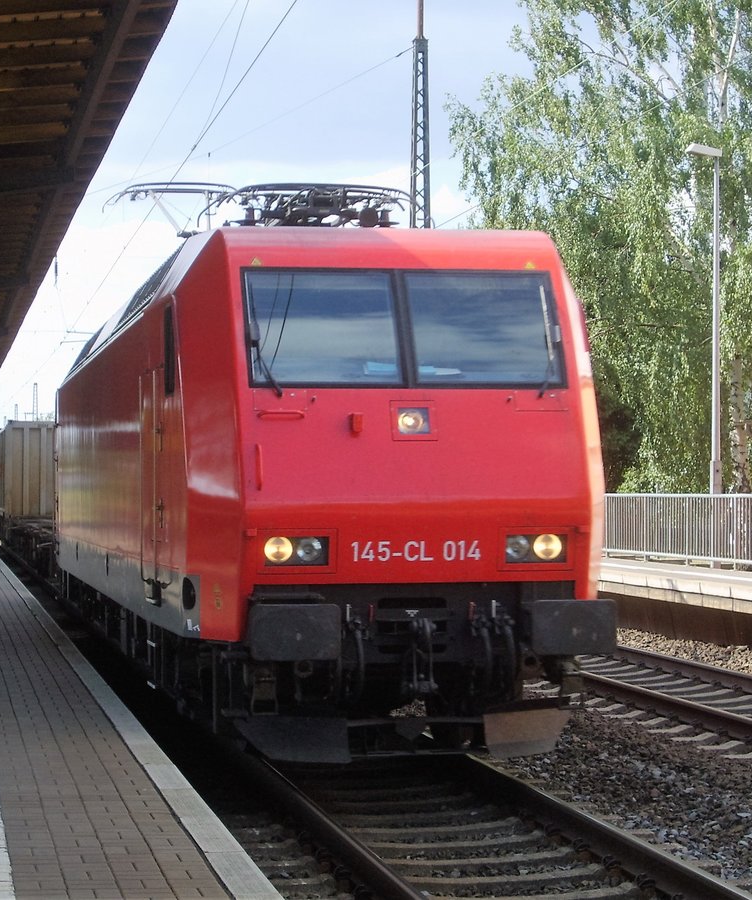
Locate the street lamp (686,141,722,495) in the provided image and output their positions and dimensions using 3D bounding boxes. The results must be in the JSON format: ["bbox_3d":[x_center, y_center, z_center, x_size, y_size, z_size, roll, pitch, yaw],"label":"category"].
[{"bbox_3d":[4.737,-1.351,30.482,0.470,6.140,0.250,0,-1,-11],"label":"street lamp"}]

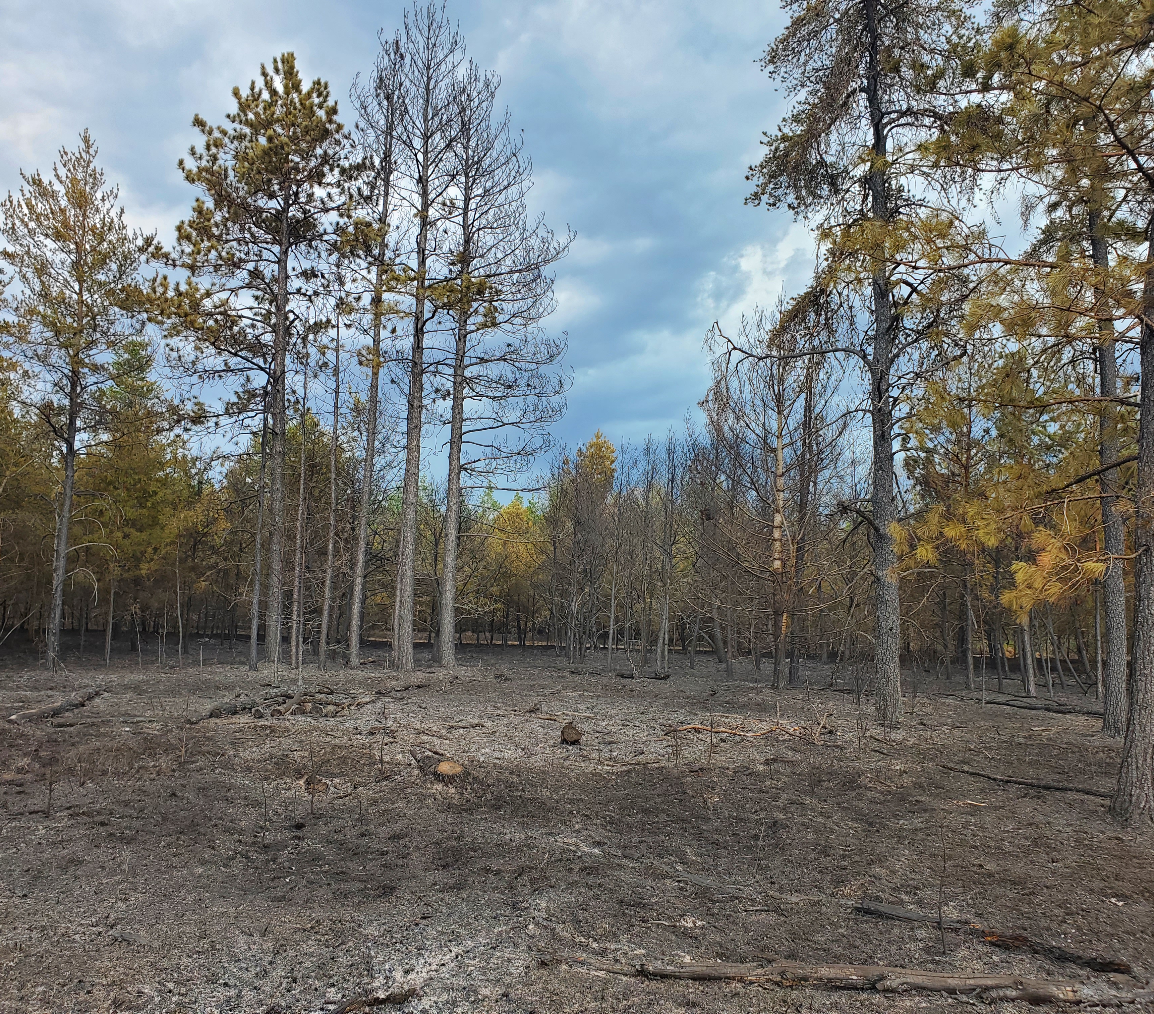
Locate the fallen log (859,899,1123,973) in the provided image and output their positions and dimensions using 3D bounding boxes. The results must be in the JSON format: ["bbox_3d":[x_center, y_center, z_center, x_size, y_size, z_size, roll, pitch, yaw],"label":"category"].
[{"bbox_3d":[2.051,2.153,5.156,1.349,0.075,0.120,-4,-8,40],"label":"fallen log"}]

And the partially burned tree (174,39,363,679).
[{"bbox_3d":[-8.356,-4.501,28.978,5.382,17.936,5.382,3,-7,-16],"label":"partially burned tree"}]

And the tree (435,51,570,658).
[{"bbox_3d":[-2.420,-4.493,29.479,4.015,17.959,4.015,2,-6,-7],"label":"tree"}]

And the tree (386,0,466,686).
[{"bbox_3d":[-4.037,-5.103,28.341,2.460,19.098,2.572,2,-6,-9],"label":"tree"}]

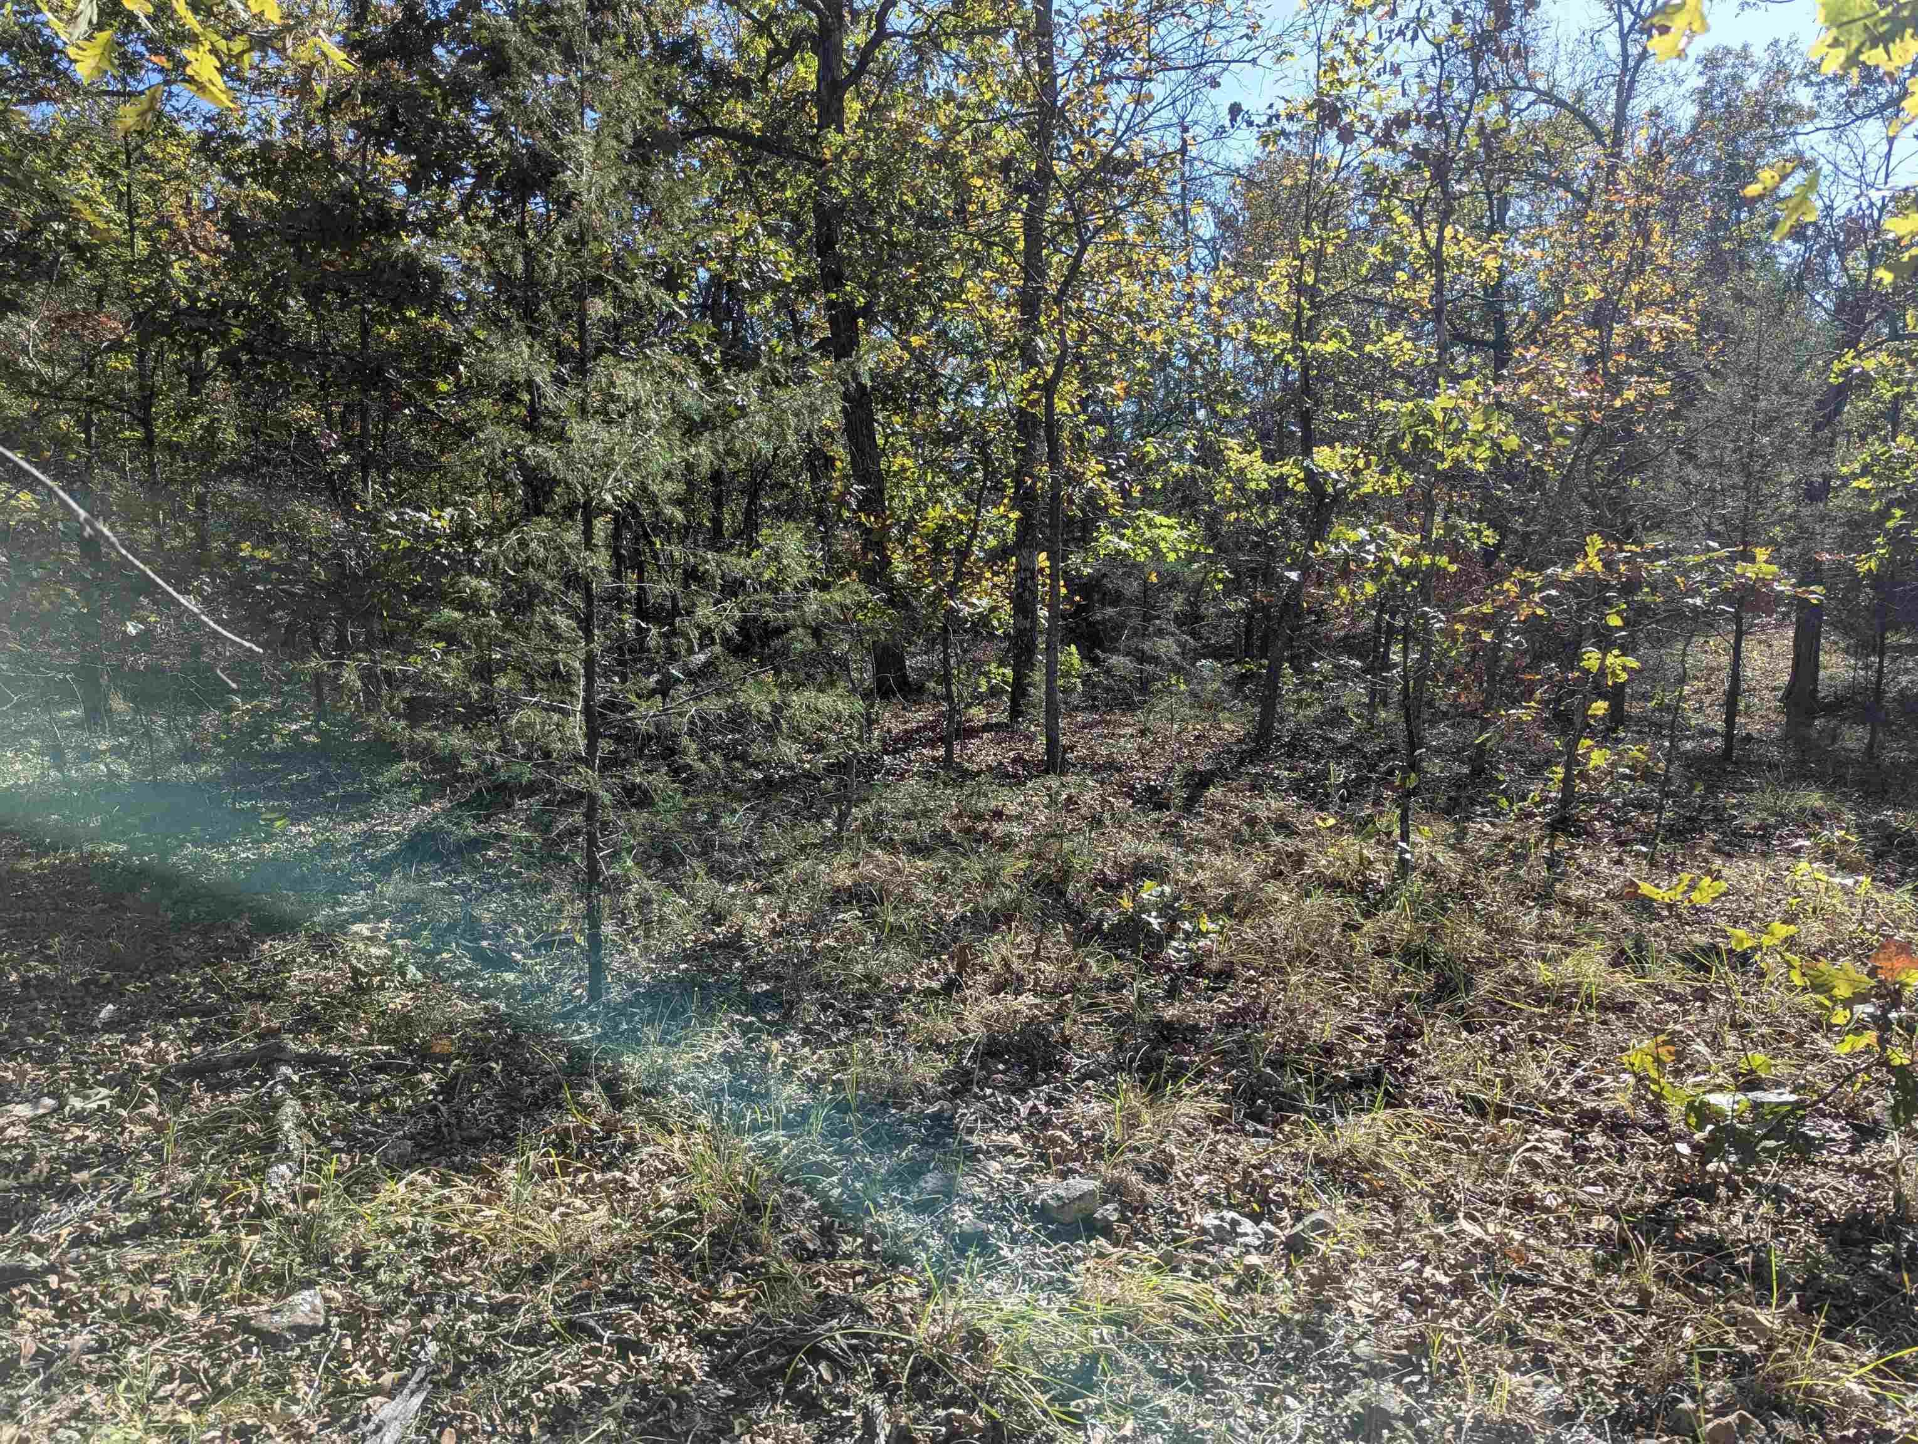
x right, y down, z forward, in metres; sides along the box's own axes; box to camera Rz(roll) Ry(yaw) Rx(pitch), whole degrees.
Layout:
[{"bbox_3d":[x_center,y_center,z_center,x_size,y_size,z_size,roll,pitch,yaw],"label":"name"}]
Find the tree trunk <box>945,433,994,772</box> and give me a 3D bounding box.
[{"bbox_3d":[0.091,-1.109,12.520,0.467,3.115,0.330,0,5,0],"label":"tree trunk"}]

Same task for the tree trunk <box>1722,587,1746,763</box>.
[{"bbox_3d":[7.631,-0.458,13.107,0.127,1.714,0.160,3,6,30],"label":"tree trunk"}]

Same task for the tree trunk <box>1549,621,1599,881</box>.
[{"bbox_3d":[3.489,0.159,7.556,0.206,1.458,0.200,2,6,25],"label":"tree trunk"}]

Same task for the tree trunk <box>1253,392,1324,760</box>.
[{"bbox_3d":[3.451,-1.576,13.998,0.643,3.785,0.450,1,5,14],"label":"tree trunk"}]

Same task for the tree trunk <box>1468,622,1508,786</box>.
[{"bbox_3d":[4.712,-0.206,11.851,0.273,1.433,0.250,2,5,22],"label":"tree trunk"}]

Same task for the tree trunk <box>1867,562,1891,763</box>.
[{"bbox_3d":[8.960,-0.545,12.960,0.110,1.913,0.140,3,6,35],"label":"tree trunk"}]

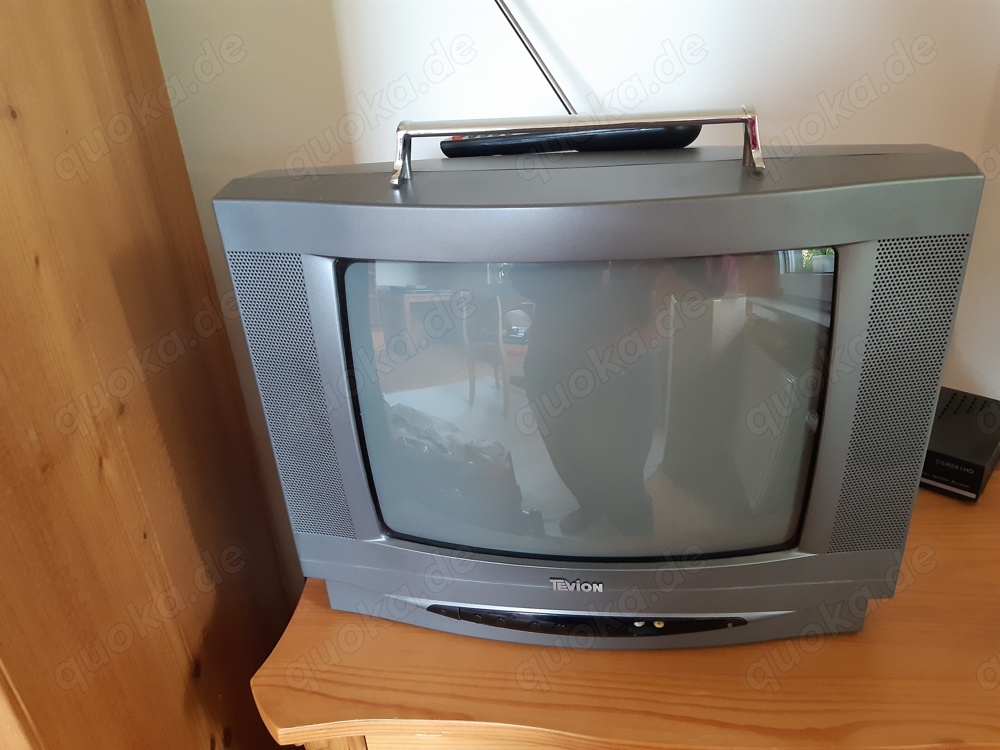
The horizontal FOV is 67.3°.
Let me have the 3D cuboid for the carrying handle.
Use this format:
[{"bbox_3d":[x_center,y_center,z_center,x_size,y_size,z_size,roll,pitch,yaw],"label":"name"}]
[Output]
[{"bbox_3d":[0.038,-0.121,0.396,0.197,0.032,0.024,0,27,8],"label":"carrying handle"}]

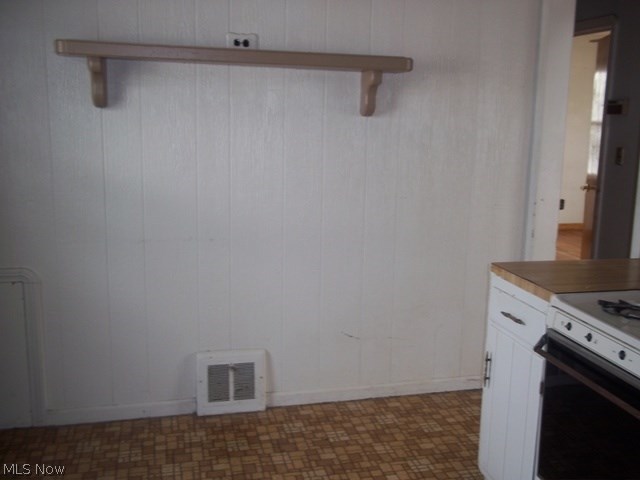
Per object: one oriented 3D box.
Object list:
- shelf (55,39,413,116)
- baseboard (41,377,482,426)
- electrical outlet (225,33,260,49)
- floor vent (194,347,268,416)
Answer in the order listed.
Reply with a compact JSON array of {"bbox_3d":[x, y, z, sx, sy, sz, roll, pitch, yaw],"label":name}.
[{"bbox_3d":[-0.340,-0.697,2.942,1.528,0.264,0.180,-1,10,-14],"label":"shelf"},{"bbox_3d":[-0.127,0.797,3.340,2.338,0.070,0.015,-1,10,-14],"label":"baseboard"},{"bbox_3d":[-0.347,-0.885,2.997,0.140,0.084,0.010,-1,10,-14],"label":"electrical outlet"},{"bbox_3d":[-0.427,0.688,3.227,0.330,0.309,0.050,-1,10,-14],"label":"floor vent"}]

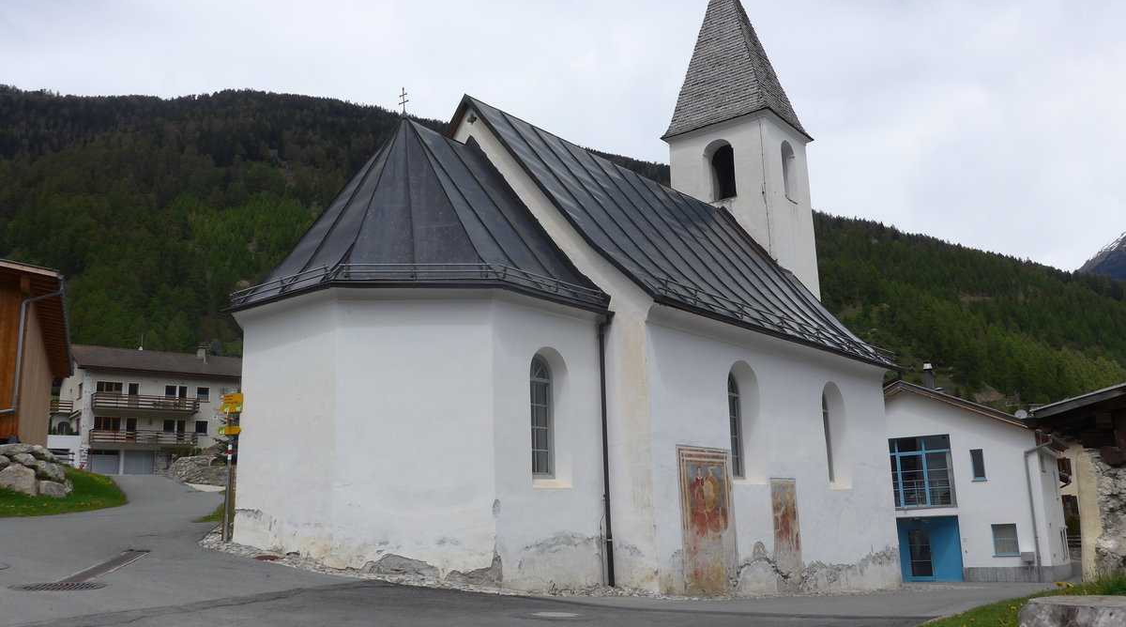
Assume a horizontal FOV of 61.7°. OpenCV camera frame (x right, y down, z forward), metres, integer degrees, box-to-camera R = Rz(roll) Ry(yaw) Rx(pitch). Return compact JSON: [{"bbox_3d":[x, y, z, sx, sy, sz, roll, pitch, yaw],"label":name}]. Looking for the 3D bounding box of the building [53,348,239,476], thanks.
[{"bbox_3d":[-35.416,8.604,80.747,13.200,11.044,11.300,8,-16,-35],"label":"building"}]

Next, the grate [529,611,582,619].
[{"bbox_3d":[-0.072,3.344,10.392,0.610,0.050,0.610,3,-12,1],"label":"grate"}]

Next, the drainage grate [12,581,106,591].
[{"bbox_3d":[-4.339,2.371,8.119,0.820,0.050,0.820,0,-11,0],"label":"drainage grate"}]

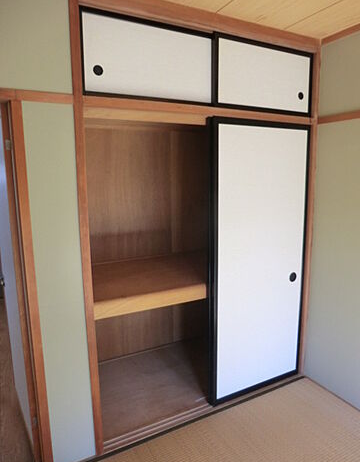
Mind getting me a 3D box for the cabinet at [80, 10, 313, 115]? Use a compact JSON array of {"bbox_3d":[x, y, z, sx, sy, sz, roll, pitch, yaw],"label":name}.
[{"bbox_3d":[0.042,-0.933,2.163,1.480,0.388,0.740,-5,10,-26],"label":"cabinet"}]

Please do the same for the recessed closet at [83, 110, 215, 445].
[{"bbox_3d":[-0.311,0.232,2.235,0.718,1.798,0.873,-5,10,-26],"label":"recessed closet"}]

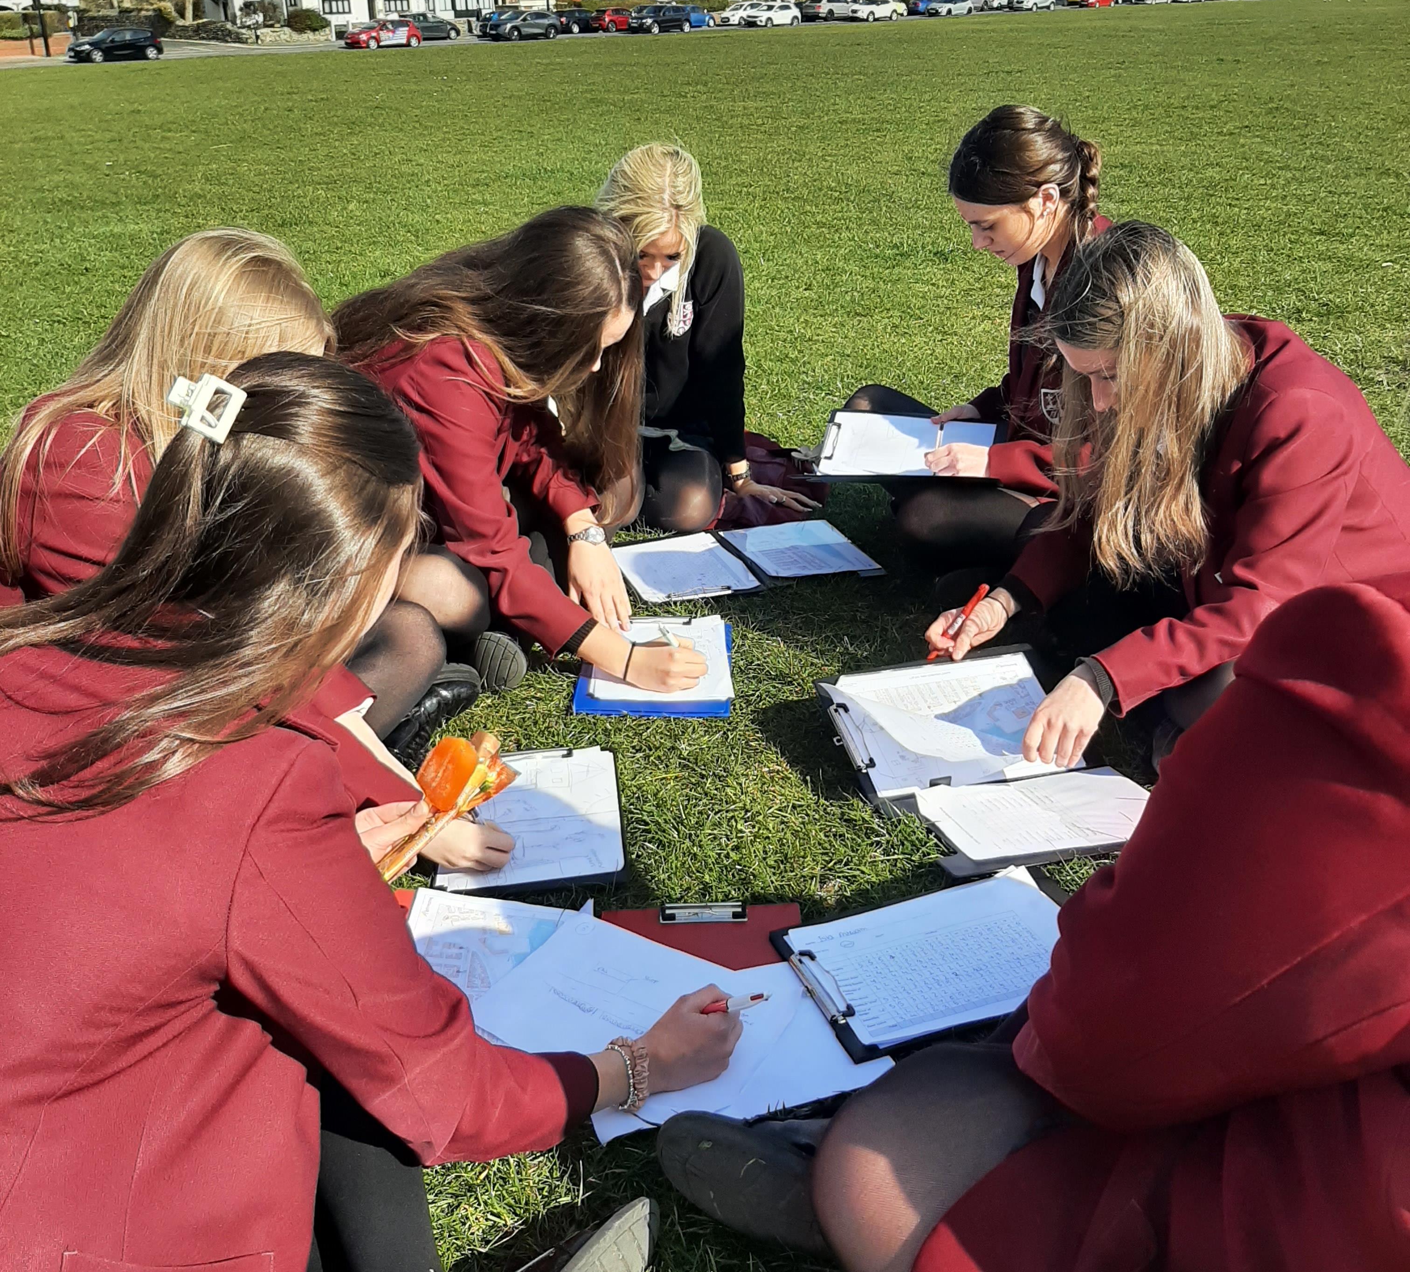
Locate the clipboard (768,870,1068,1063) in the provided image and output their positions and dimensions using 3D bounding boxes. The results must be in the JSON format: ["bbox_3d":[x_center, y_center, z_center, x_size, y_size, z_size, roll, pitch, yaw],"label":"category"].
[{"bbox_3d":[0.276,0.354,1.562,0.340,0.018,0.235,-11,26,-19],"label":"clipboard"}]

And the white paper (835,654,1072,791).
[{"bbox_3d":[0.359,0.118,2.010,0.297,0.030,0.215,-7,47,-12],"label":"white paper"}]

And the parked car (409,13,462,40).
[{"bbox_3d":[-17.338,-37.725,87.500,1.800,1.480,4.300,21,32,40],"label":"parked car"}]

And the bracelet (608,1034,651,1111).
[{"bbox_3d":[-0.076,0.430,1.390,0.029,0.062,0.063,-13,27,-25],"label":"bracelet"}]

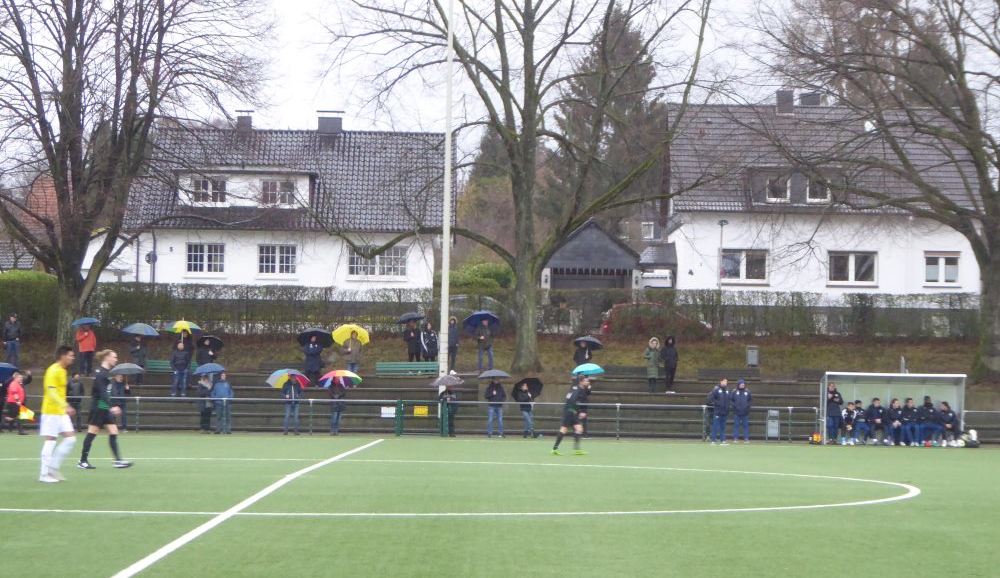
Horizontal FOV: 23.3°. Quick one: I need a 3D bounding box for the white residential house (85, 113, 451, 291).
[{"bbox_3d":[-9.043,-3.309,102.300,14.500,7.800,9.800,1,-2,0],"label":"white residential house"}]

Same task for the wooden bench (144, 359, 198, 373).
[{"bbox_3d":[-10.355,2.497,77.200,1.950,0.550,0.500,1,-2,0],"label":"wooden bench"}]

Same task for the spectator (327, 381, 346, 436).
[{"bbox_3d":[-4.762,3.438,71.000,0.500,1.697,0.400,1,-2,-5],"label":"spectator"}]

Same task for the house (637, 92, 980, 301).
[{"bbox_3d":[13.000,-2.900,101.000,13.000,9.600,8.800,1,-2,0],"label":"house"}]

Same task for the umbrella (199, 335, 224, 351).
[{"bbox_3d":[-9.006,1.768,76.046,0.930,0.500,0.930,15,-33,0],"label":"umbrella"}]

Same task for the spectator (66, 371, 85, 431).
[{"bbox_3d":[-12.399,3.314,71.000,0.500,1.741,0.380,1,-2,-12],"label":"spectator"}]

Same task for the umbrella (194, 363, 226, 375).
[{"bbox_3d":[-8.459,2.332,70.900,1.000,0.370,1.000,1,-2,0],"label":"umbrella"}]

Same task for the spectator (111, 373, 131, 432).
[{"bbox_3d":[-11.078,3.341,70.800,0.550,1.720,0.400,1,-2,-6],"label":"spectator"}]

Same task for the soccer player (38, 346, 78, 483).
[{"bbox_3d":[-5.999,1.695,32.900,0.550,1.840,0.550,1,-2,-5],"label":"soccer player"}]

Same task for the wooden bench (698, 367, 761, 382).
[{"bbox_3d":[7.309,2.733,77.200,2.000,0.460,0.500,1,-2,0],"label":"wooden bench"}]

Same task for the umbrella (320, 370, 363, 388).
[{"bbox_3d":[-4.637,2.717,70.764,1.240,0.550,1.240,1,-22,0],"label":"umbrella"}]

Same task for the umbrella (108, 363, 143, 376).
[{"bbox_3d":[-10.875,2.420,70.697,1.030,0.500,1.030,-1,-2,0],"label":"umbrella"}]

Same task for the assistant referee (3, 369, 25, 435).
[{"bbox_3d":[-13.191,3.101,66.000,0.600,1.730,0.500,0,-2,25],"label":"assistant referee"}]

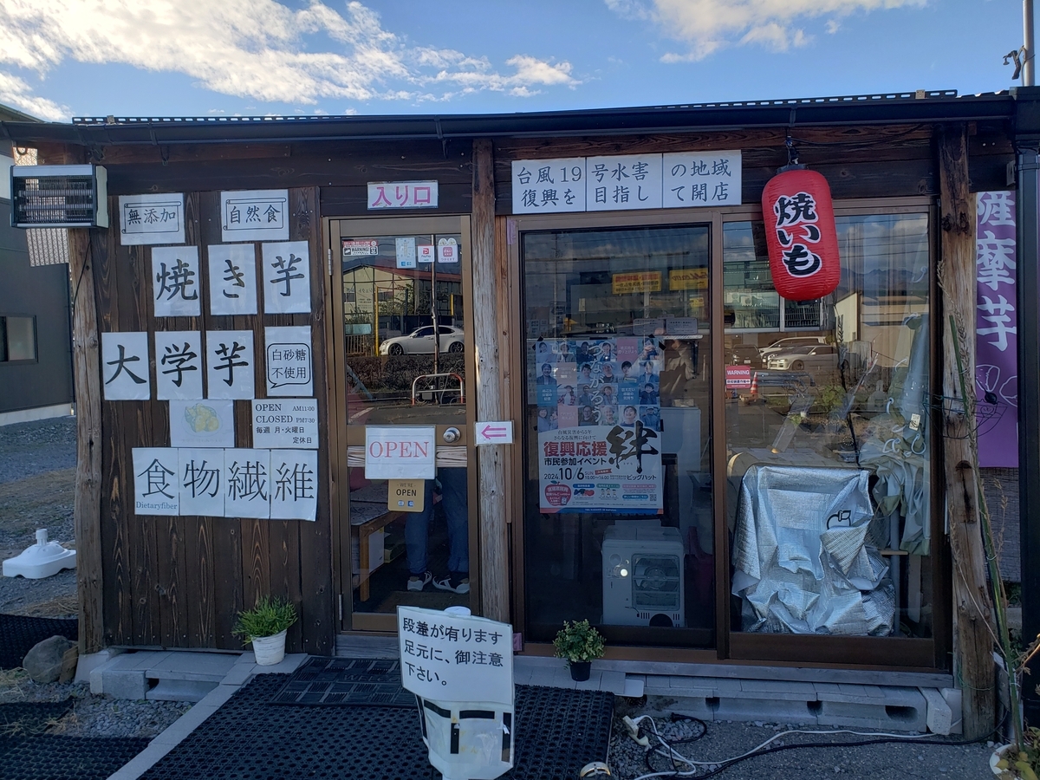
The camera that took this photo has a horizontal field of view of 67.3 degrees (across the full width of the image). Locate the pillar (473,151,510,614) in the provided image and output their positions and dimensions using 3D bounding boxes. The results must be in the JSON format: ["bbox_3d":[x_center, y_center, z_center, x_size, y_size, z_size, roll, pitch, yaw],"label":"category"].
[{"bbox_3d":[-0.120,0.041,3.216,0.108,2.105,0.108,-1,1,8],"label":"pillar"}]

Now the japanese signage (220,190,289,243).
[{"bbox_3d":[-1.135,-0.746,3.343,0.300,0.212,0.010,0,2,8],"label":"japanese signage"}]

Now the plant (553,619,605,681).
[{"bbox_3d":[0.237,1.032,3.112,0.200,0.214,0.192,-1,1,8],"label":"plant"}]

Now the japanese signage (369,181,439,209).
[{"bbox_3d":[-0.486,-0.809,3.254,0.301,0.115,0.008,0,2,8],"label":"japanese signage"}]

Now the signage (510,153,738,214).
[{"bbox_3d":[0.418,-0.827,3.119,0.910,0.212,0.008,0,1,8],"label":"signage"}]

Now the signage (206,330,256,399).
[{"bbox_3d":[-1.259,-0.108,3.399,0.212,0.301,0.005,-1,1,8],"label":"signage"}]

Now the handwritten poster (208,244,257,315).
[{"bbox_3d":[-1.245,-0.476,3.387,0.212,0.301,0.005,-1,1,8],"label":"handwritten poster"}]

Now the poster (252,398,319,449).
[{"bbox_3d":[-1.013,0.148,3.366,0.300,0.212,0.010,-1,2,8],"label":"poster"}]

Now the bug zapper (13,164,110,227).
[{"bbox_3d":[-2.003,-0.841,3.405,0.390,0.253,0.085,-3,1,4],"label":"bug zapper"}]

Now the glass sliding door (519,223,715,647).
[{"bbox_3d":[0.411,0.202,3.249,0.813,1.754,0.040,-1,2,8],"label":"glass sliding door"}]

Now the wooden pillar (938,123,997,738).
[{"bbox_3d":[1.645,0.153,2.885,0.119,2.247,0.119,-2,1,8],"label":"wooden pillar"}]

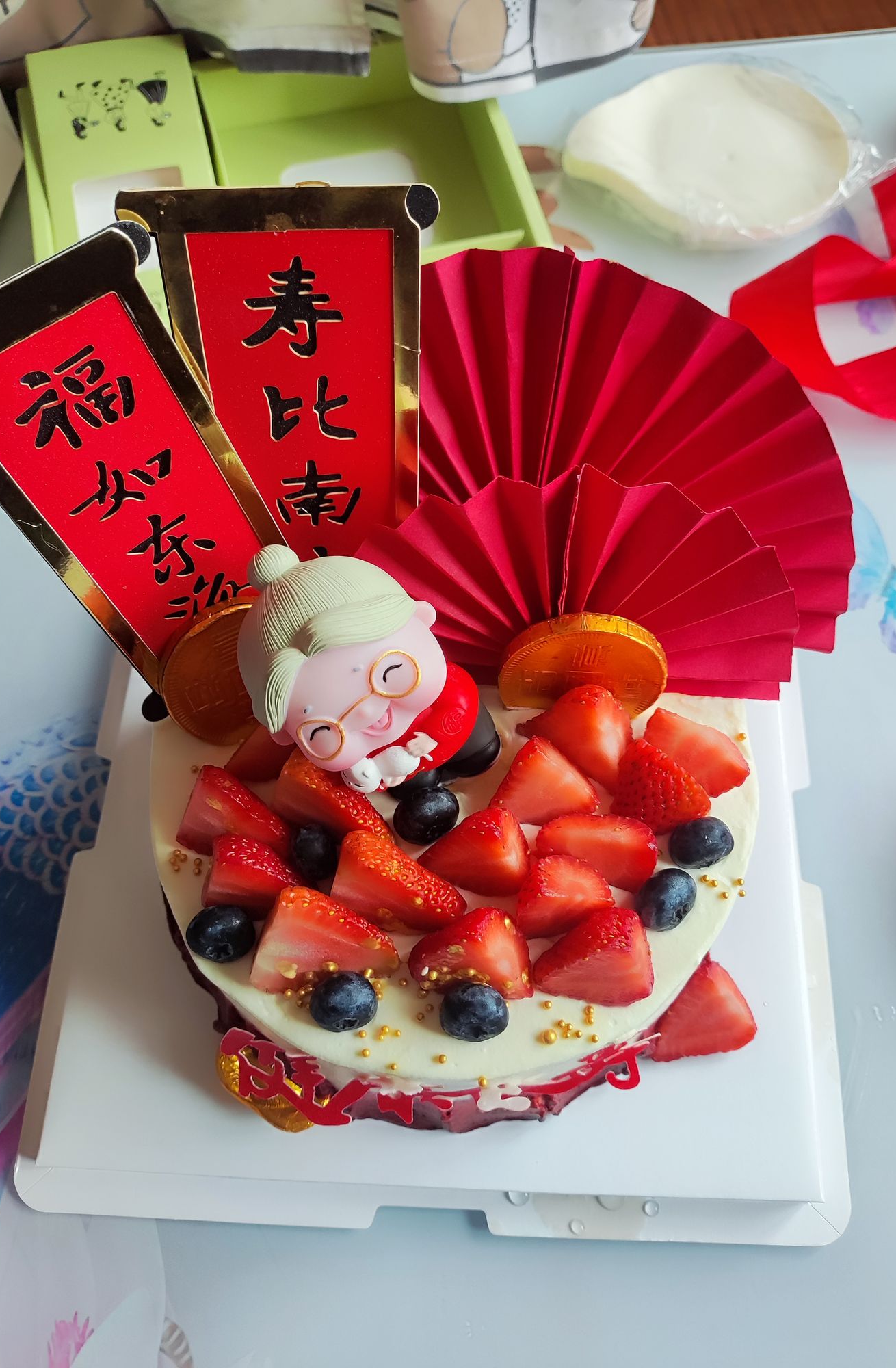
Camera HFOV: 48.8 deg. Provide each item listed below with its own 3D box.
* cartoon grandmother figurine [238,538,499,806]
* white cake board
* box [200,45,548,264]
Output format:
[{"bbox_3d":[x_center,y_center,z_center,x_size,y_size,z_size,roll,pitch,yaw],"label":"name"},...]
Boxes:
[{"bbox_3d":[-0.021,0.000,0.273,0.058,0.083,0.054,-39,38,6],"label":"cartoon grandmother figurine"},{"bbox_3d":[-0.001,0.047,0.364,0.275,0.018,0.275,2,67,1],"label":"white cake board"},{"bbox_3d":[-0.040,-0.237,0.474,0.136,0.036,0.154,-12,68,-5],"label":"box"}]

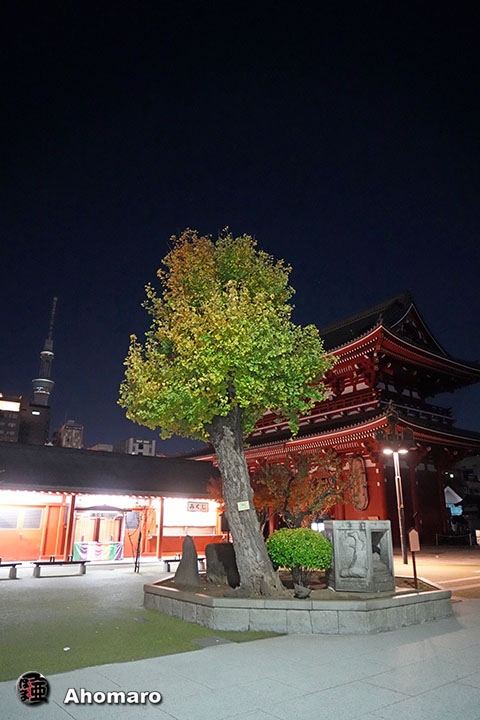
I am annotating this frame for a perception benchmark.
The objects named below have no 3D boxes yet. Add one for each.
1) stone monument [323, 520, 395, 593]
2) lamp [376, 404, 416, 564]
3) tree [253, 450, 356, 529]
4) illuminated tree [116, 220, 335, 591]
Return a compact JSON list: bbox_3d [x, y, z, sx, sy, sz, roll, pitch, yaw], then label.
[{"bbox_3d":[2.317,3.805,9.399,1.300,1.230,1.120,-7,-20,22],"label":"stone monument"},{"bbox_3d":[7.403,5.606,22.111,1.800,7.050,0.600,-1,-19,5],"label":"lamp"},{"bbox_3d":[2.307,5.337,17.211,3.900,4.200,3.600,1,-19,0],"label":"tree"},{"bbox_3d":[-0.250,0.593,9.563,4.200,7.300,4.000,1,-19,0],"label":"illuminated tree"}]

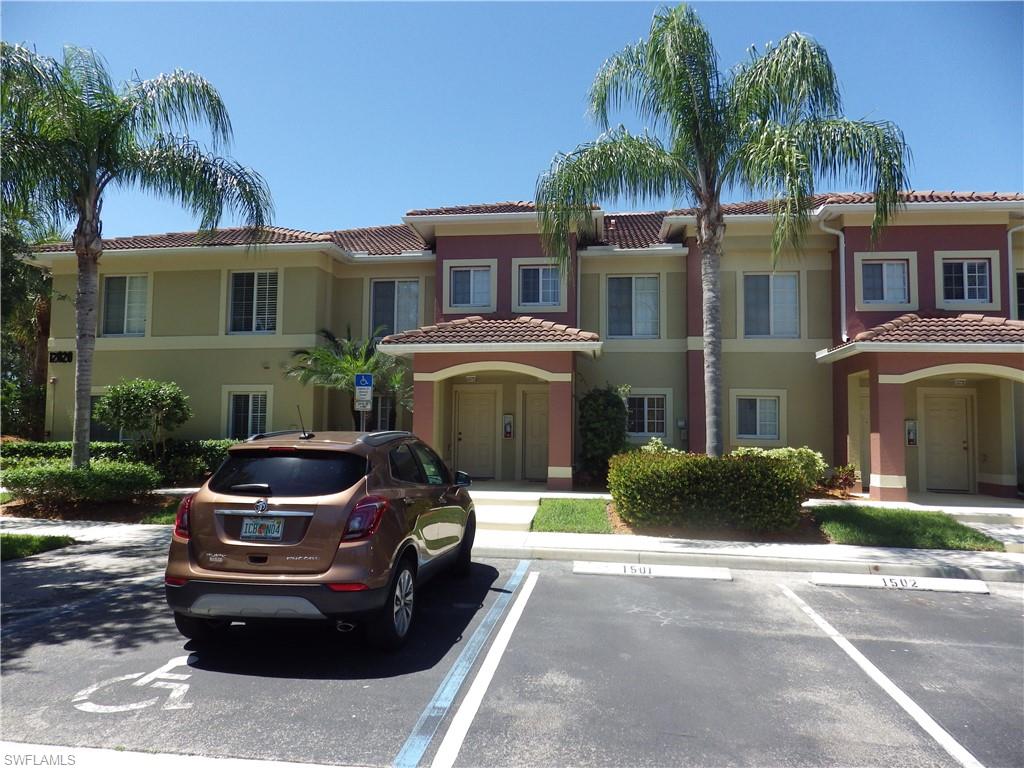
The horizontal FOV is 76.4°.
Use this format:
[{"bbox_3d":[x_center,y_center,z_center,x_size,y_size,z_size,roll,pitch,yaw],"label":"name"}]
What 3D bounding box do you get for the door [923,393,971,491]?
[{"bbox_3d":[9.642,1.327,14.418,0.930,2.070,0.080,0,-3,8],"label":"door"}]

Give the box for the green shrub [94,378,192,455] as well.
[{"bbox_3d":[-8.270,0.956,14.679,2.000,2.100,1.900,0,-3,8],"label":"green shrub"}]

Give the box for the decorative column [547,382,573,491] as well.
[{"bbox_3d":[1.013,1.048,13.198,0.470,2.172,0.470,0,-3,9],"label":"decorative column"}]

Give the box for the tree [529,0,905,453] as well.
[{"bbox_3d":[3.369,-2.229,10.977,5.800,8.800,5.500,0,-3,8],"label":"tree"}]

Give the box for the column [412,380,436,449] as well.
[{"bbox_3d":[-1.762,1.041,13.501,0.409,2.204,0.450,0,-3,8],"label":"column"}]

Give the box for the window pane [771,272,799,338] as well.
[{"bbox_3d":[6.184,-1.768,14.755,0.638,1.486,0.080,0,-3,8],"label":"window pane"}]

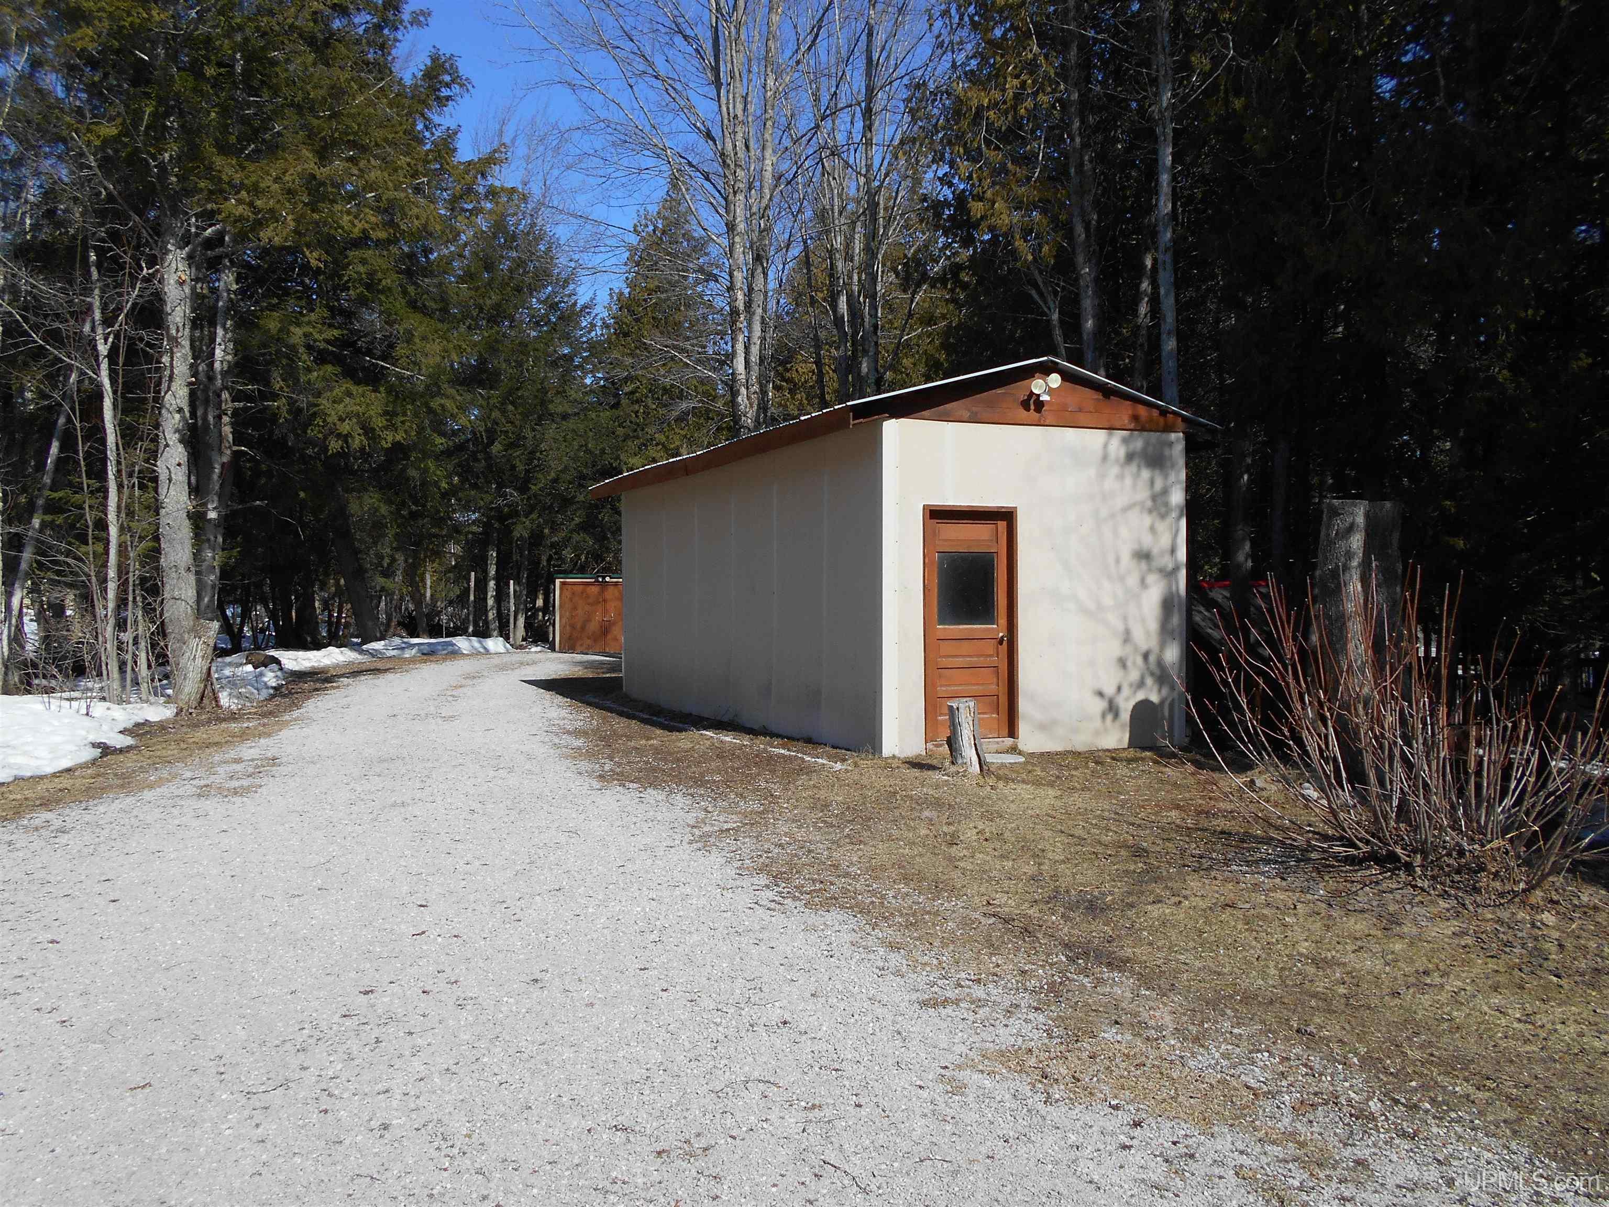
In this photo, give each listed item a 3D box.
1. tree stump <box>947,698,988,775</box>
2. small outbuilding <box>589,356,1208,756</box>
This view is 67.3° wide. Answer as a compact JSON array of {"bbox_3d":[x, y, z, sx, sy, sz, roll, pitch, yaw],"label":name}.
[{"bbox_3d":[1.355,1.100,9.980,0.340,0.580,0.330,0,1,0],"label":"tree stump"},{"bbox_3d":[0.461,-0.450,14.947,4.004,3.582,8.607,-1,1,-24],"label":"small outbuilding"}]

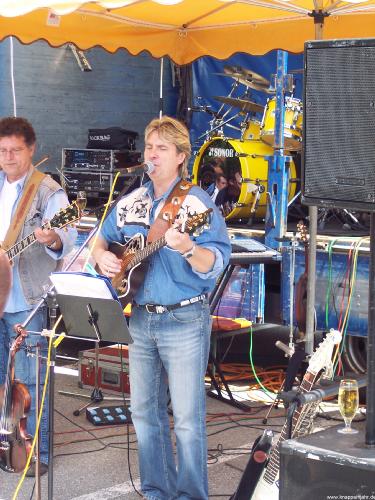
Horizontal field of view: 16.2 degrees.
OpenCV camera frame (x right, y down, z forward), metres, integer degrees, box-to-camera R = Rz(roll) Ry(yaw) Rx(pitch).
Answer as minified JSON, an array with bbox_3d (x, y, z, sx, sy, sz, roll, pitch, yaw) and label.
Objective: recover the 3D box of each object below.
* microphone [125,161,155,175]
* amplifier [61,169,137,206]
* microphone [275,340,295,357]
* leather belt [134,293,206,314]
[{"bbox_3d":[-0.212,-0.364,5.830,0.165,0.052,0.052,-14,13,-34],"label":"microphone"},{"bbox_3d":[-0.669,-0.481,10.419,0.530,0.265,0.360,5,7,40],"label":"amplifier"},{"bbox_3d":[0.577,0.583,7.800,0.140,0.036,0.036,29,-7,-24],"label":"microphone"},{"bbox_3d":[-0.075,0.240,6.000,0.360,0.090,0.270,4,6,33],"label":"leather belt"}]

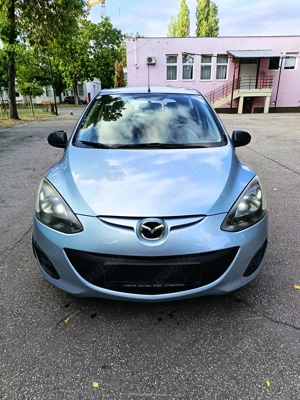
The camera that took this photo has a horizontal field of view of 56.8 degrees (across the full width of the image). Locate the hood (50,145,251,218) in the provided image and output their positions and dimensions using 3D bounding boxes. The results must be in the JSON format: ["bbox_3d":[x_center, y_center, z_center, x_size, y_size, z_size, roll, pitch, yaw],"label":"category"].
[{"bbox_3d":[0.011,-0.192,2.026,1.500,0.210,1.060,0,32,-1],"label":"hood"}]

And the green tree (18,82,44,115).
[{"bbox_3d":[-8.404,-7.223,19.847,1.980,2.250,1.980,0,21,-1],"label":"green tree"}]

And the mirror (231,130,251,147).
[{"bbox_3d":[0.895,-0.601,2.715,0.205,0.145,0.120,0,21,-1],"label":"mirror"}]

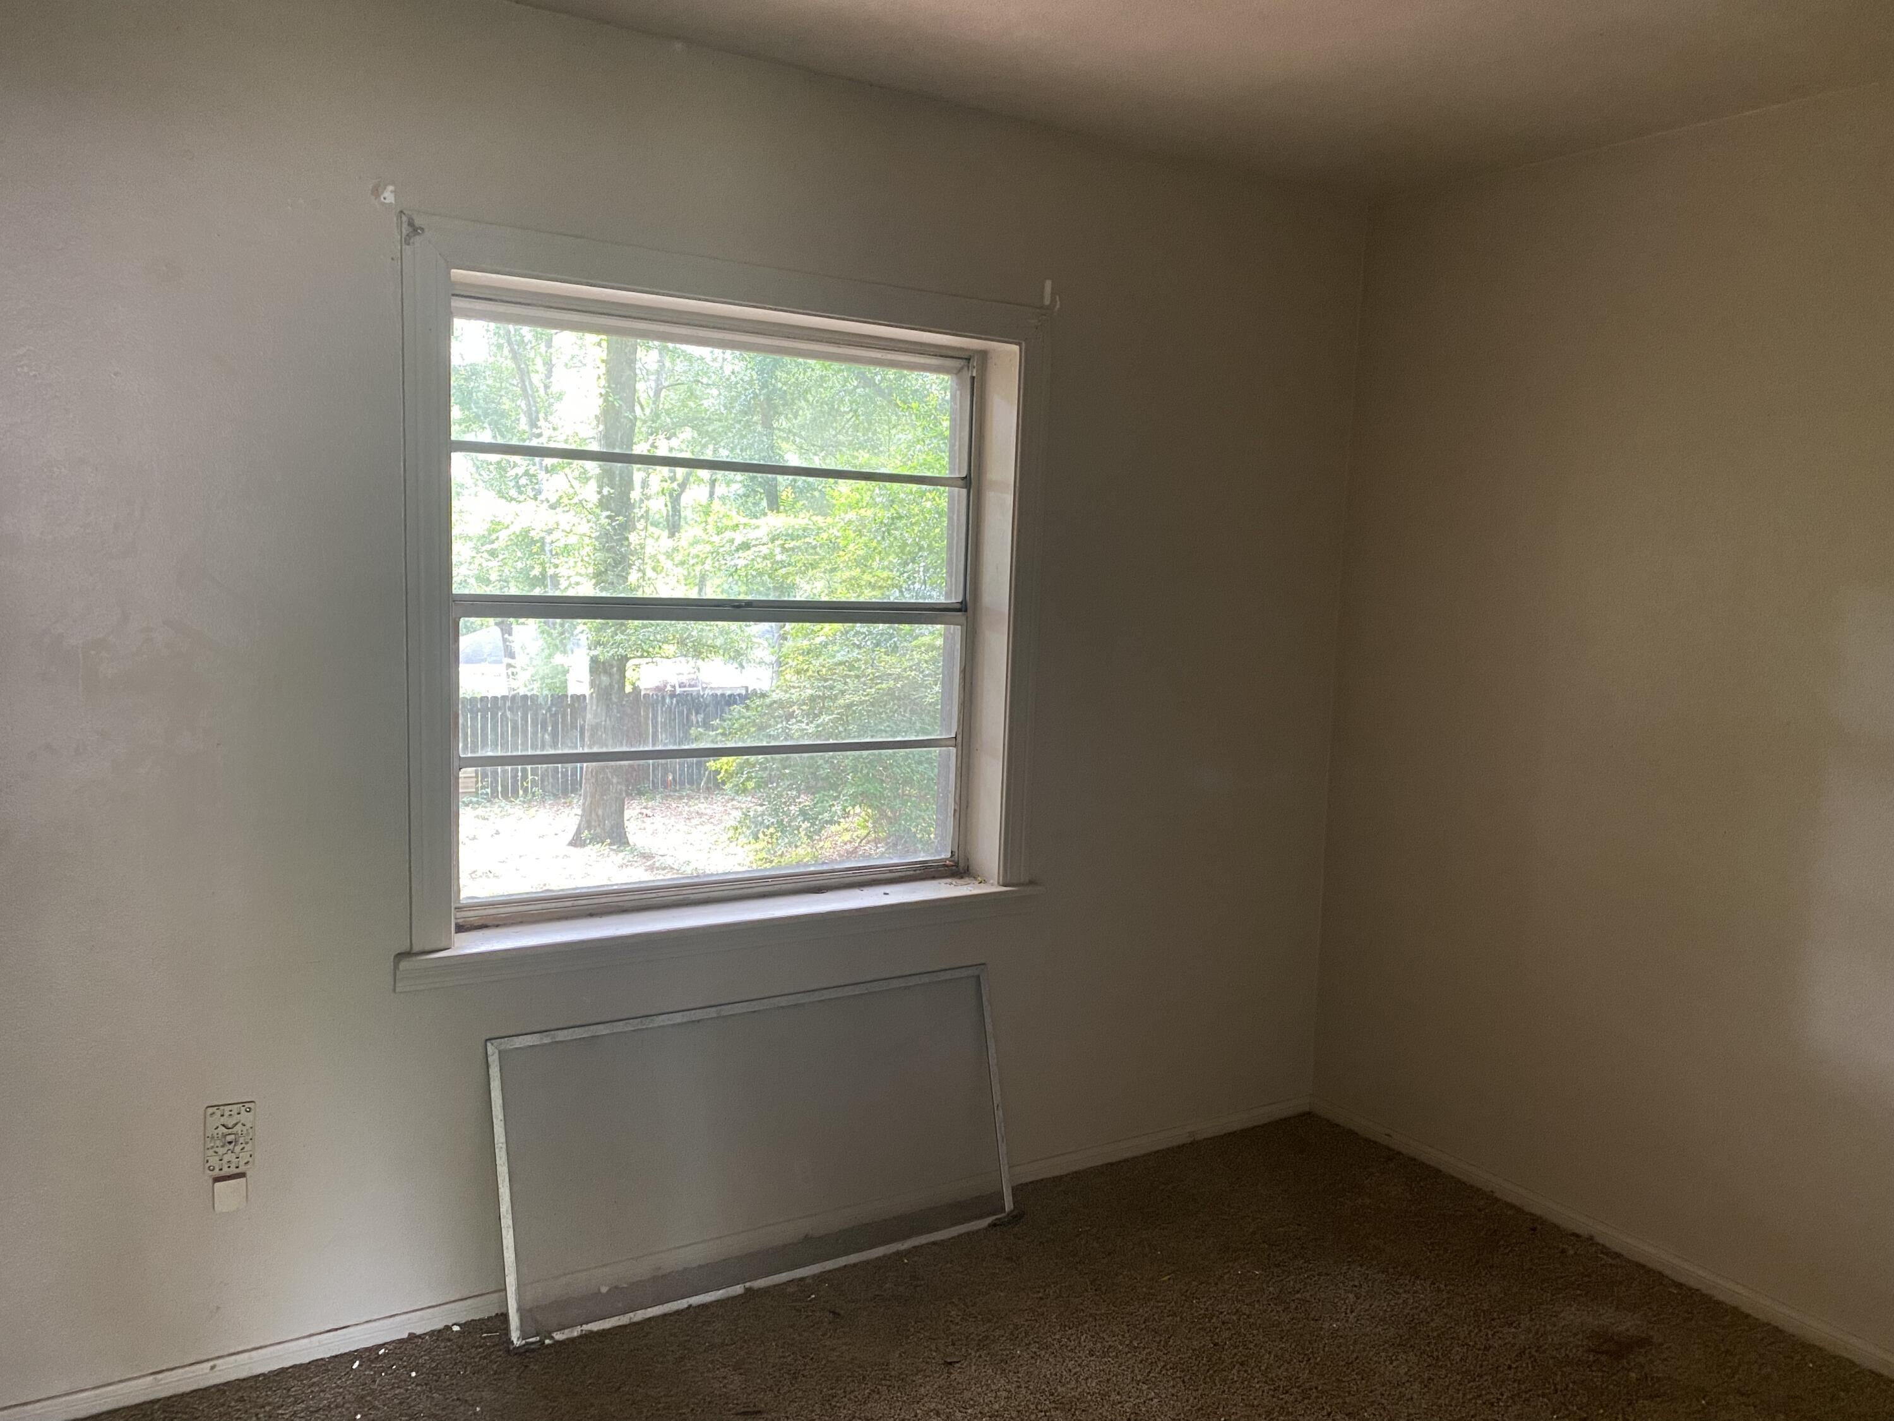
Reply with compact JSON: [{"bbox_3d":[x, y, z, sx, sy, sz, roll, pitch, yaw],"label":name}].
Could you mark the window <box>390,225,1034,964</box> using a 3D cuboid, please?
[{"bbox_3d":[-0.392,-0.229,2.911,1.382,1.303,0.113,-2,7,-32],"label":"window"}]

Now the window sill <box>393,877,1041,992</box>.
[{"bbox_3d":[-0.410,0.452,2.978,1.433,0.069,0.192,-2,7,-32],"label":"window sill"}]

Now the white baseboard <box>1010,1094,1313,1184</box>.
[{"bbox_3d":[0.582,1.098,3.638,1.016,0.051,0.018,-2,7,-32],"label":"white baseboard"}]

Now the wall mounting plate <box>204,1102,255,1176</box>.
[{"bbox_3d":[-1.232,0.738,2.447,0.078,0.124,0.015,-2,7,-32],"label":"wall mounting plate"}]

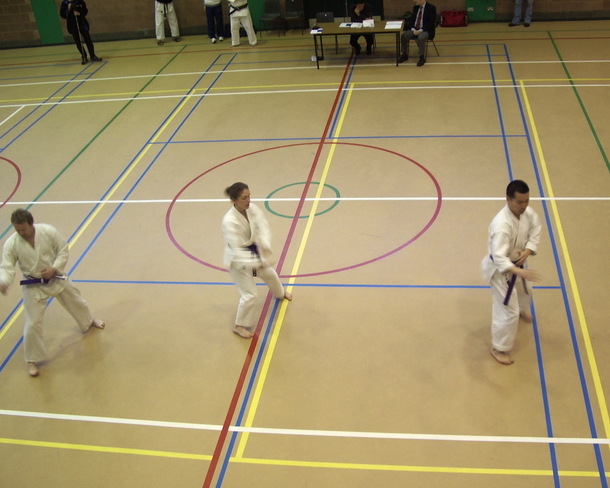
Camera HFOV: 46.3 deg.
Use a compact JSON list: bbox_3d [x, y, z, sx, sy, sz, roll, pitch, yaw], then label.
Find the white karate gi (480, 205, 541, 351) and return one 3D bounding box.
[{"bbox_3d":[1.930,0.283,6.582,0.620,1.410,0.520,-22,35,-23],"label":"white karate gi"}]

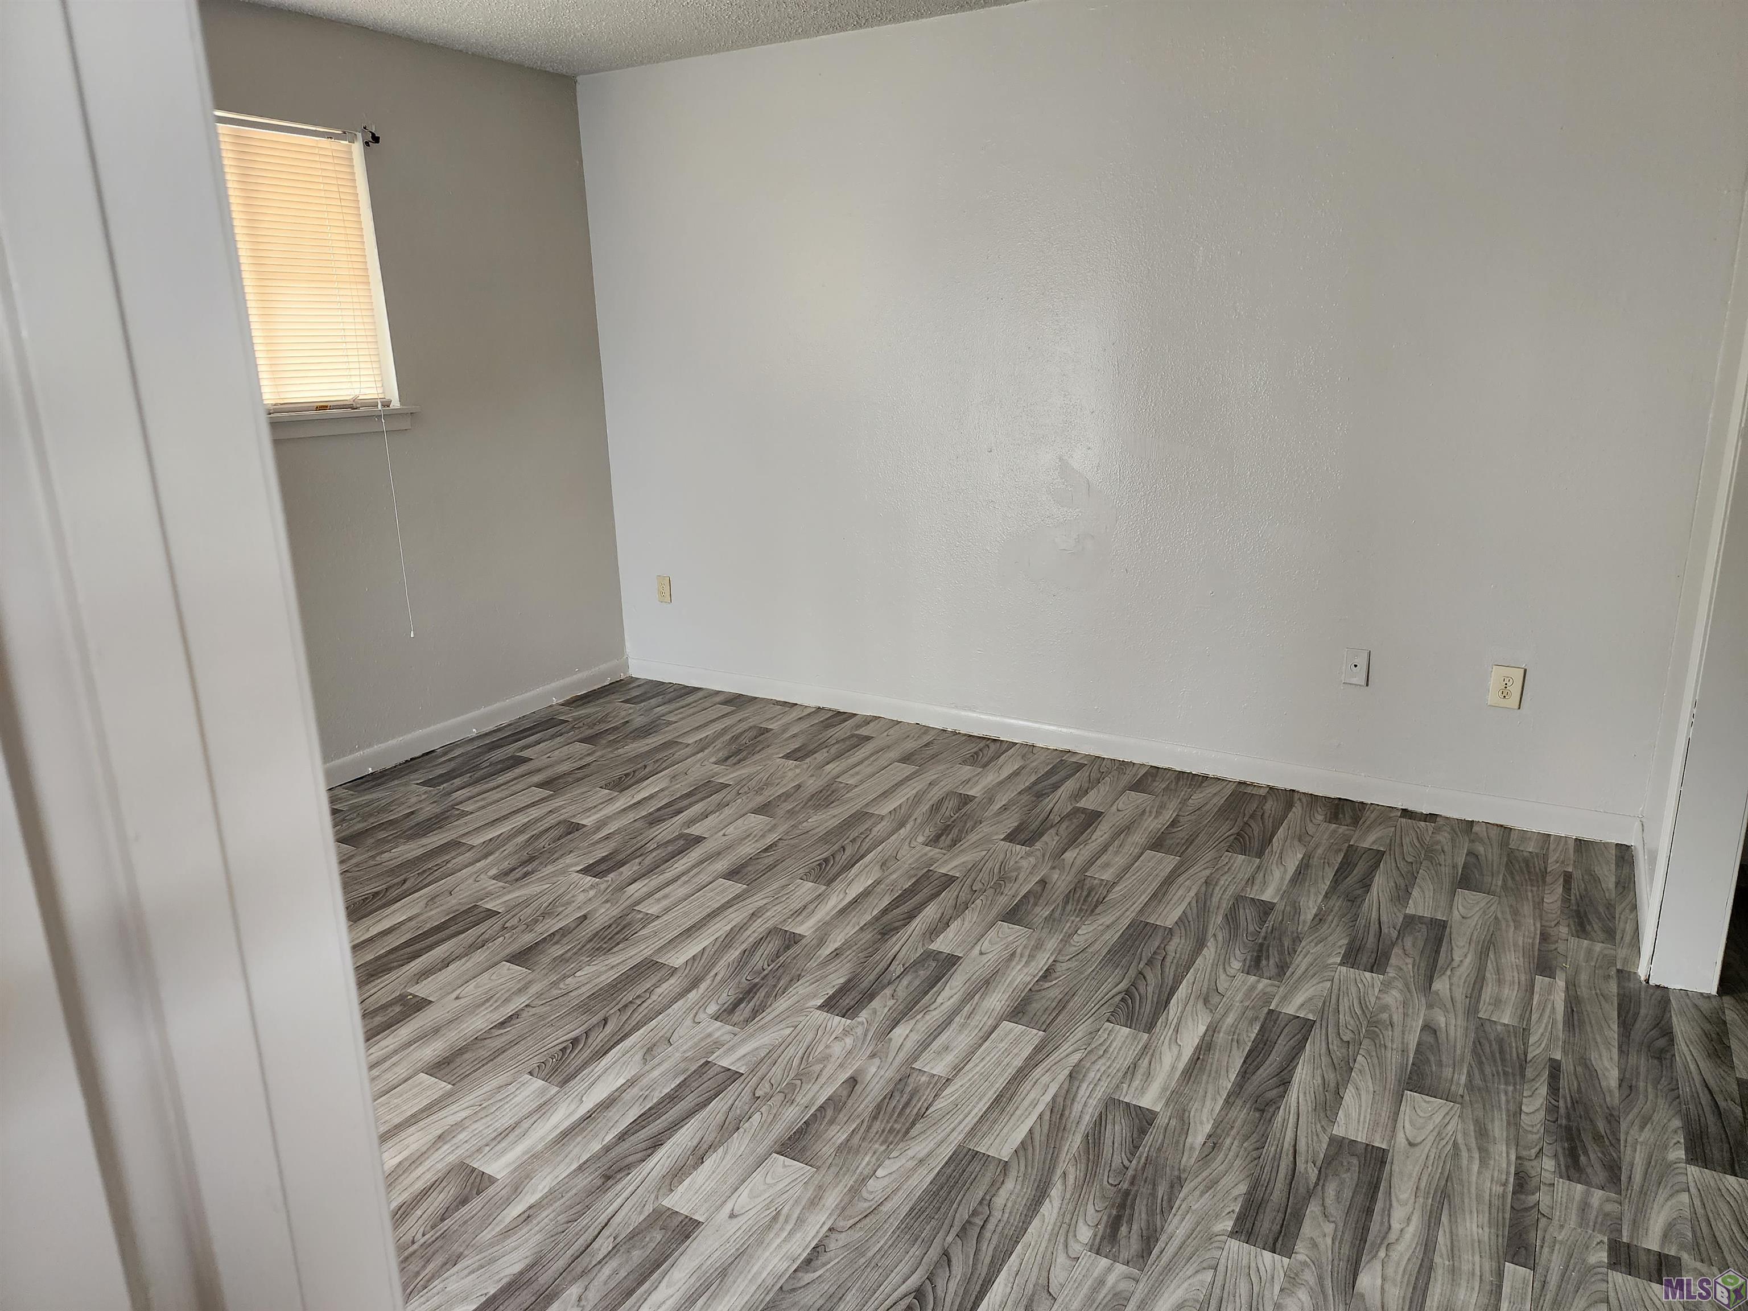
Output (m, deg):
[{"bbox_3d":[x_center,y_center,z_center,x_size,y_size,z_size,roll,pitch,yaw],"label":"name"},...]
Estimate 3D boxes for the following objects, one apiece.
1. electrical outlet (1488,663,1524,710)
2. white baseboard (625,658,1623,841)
[{"bbox_3d":[1.847,0.093,3.394,0.076,0.124,0.010,8,18,29],"label":"electrical outlet"},{"bbox_3d":[0.540,0.279,4.247,3.800,0.086,0.016,8,18,29],"label":"white baseboard"}]

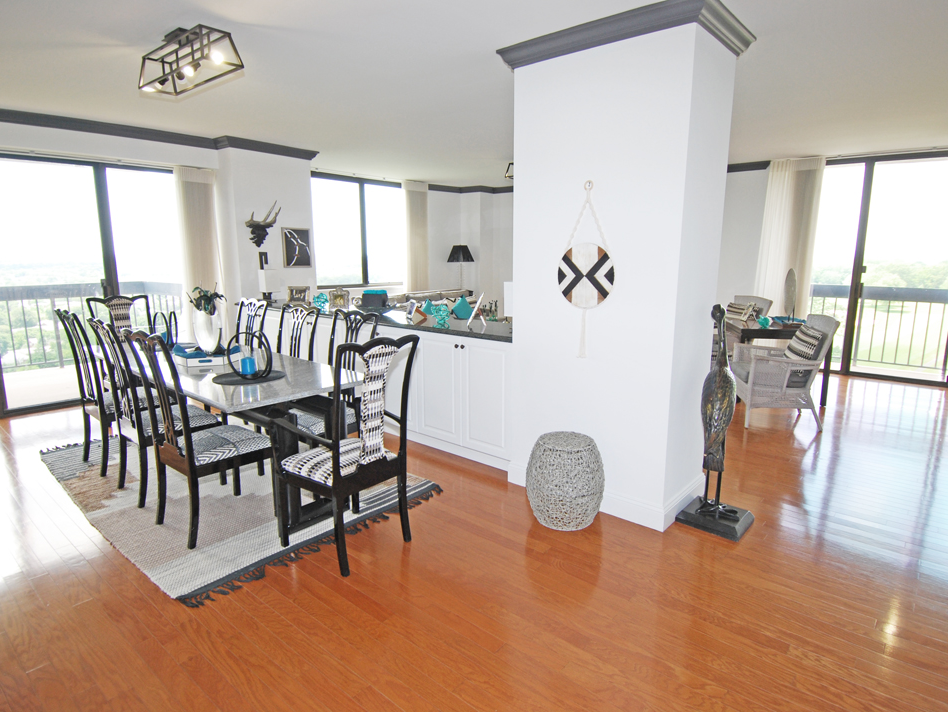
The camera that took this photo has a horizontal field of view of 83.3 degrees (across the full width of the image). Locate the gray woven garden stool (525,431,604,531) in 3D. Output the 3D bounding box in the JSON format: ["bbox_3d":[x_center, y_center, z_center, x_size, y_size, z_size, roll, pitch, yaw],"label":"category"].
[{"bbox_3d":[0.494,0.666,2.886,0.423,0.456,0.423,0,10,0],"label":"gray woven garden stool"}]

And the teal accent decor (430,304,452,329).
[{"bbox_3d":[-0.226,-0.274,3.659,0.130,0.165,0.130,9,14,42],"label":"teal accent decor"}]

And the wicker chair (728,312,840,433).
[{"bbox_3d":[2.530,0.103,4.398,0.630,0.880,0.600,2,10,11],"label":"wicker chair"}]

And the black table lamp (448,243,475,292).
[{"bbox_3d":[-0.192,-1.197,7.811,0.400,0.850,0.400,0,10,0],"label":"black table lamp"}]

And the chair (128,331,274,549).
[{"bbox_3d":[-1.412,0.372,2.801,0.493,1.067,0.540,9,13,40],"label":"chair"}]

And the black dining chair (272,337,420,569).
[{"bbox_3d":[-0.597,0.413,2.572,0.554,1.067,0.539,9,13,40],"label":"black dining chair"}]

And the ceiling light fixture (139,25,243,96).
[{"bbox_3d":[-1.460,-1.525,2.713,0.710,0.200,0.200,8,13,38],"label":"ceiling light fixture"}]

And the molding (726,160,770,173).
[{"bbox_3d":[3.209,-2.218,6.287,0.520,0.100,0.085,9,14,42],"label":"molding"}]

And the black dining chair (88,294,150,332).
[{"bbox_3d":[-2.828,0.071,4.454,0.554,1.067,0.539,9,13,40],"label":"black dining chair"}]

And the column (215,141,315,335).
[{"bbox_3d":[-2.147,-0.867,5.610,0.420,2.360,0.870,9,14,42],"label":"column"}]

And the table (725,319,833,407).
[{"bbox_3d":[3.066,0.042,5.522,0.826,0.742,0.840,2,10,9],"label":"table"}]

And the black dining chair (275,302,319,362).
[{"bbox_3d":[-1.417,0.202,3.735,0.493,1.067,0.540,9,13,40],"label":"black dining chair"}]

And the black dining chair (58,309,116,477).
[{"bbox_3d":[-2.315,0.193,3.499,0.490,1.020,0.540,9,14,42],"label":"black dining chair"}]

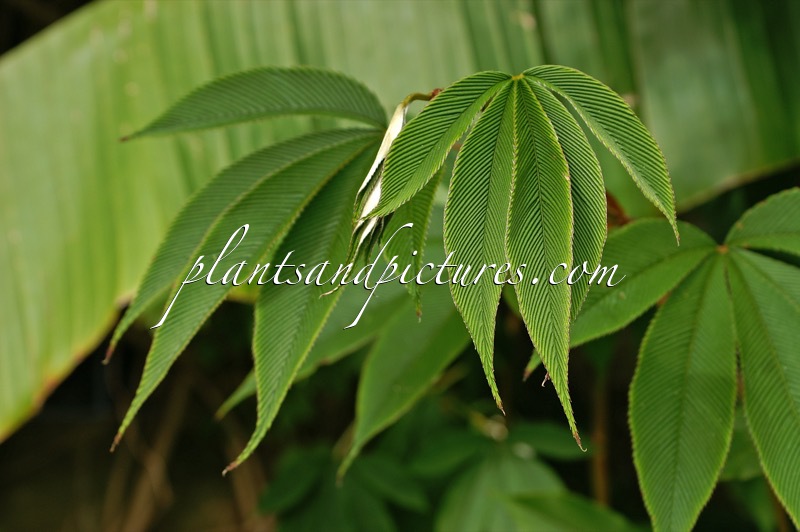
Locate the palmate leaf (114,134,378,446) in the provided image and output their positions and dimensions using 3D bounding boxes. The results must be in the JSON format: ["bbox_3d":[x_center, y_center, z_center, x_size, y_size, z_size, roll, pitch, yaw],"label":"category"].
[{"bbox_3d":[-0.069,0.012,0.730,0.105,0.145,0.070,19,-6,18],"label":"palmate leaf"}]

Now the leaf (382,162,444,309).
[{"bbox_3d":[0.007,-0.013,0.710,0.026,0.068,0.025,11,-9,8],"label":"leaf"}]

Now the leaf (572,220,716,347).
[{"bbox_3d":[0.095,0.010,0.750,0.100,0.037,0.035,-35,-17,-6],"label":"leaf"}]

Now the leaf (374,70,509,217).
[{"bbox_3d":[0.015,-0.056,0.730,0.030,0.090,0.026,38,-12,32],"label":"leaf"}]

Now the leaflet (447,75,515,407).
[{"bbox_3d":[0.032,-0.008,0.675,0.028,0.134,0.040,-3,-11,5],"label":"leaflet"}]

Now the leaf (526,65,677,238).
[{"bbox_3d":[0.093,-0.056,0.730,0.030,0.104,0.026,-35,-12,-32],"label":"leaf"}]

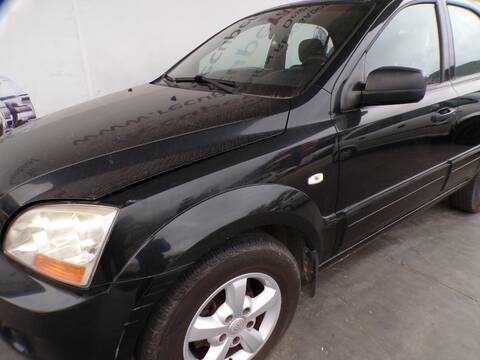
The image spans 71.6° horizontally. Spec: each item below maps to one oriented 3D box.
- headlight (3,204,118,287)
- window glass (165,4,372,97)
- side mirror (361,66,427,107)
[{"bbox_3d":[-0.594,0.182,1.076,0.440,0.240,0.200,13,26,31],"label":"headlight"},{"bbox_3d":[0.025,-0.795,2.030,0.853,0.150,1.400,-48,40,-14],"label":"window glass"},{"bbox_3d":[0.665,-0.402,1.418,0.230,0.165,0.130,19,29,40],"label":"side mirror"}]

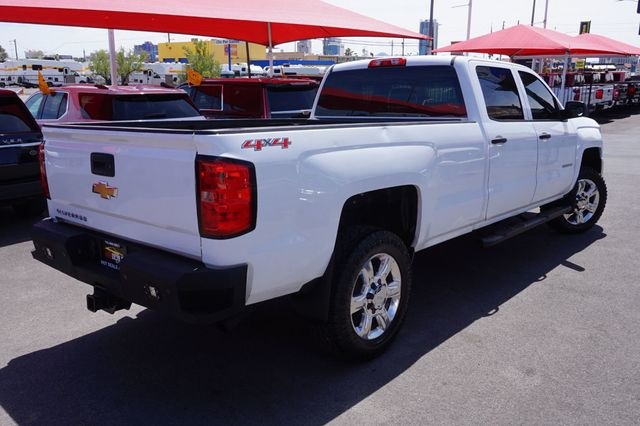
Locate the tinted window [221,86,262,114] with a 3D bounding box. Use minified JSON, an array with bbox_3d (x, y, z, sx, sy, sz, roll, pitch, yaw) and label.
[{"bbox_3d":[-1.391,-2.041,9.950,0.970,0.500,0.080,9,0,39],"label":"tinted window"}]

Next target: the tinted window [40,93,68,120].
[{"bbox_3d":[-4.058,-1.639,8.450,0.780,0.450,0.080,9,-2,39],"label":"tinted window"}]

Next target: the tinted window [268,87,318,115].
[{"bbox_3d":[-0.479,-2.041,9.950,0.090,0.500,1.330,-10,2,41],"label":"tinted window"}]

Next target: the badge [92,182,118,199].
[{"bbox_3d":[-1.180,-0.124,3.027,0.285,0.098,0.025,9,15,41],"label":"badge"}]

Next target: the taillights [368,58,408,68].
[{"bbox_3d":[0.585,-1.307,4.810,0.386,0.080,0.075,9,15,41],"label":"taillights"}]

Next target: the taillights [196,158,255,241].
[{"bbox_3d":[-0.427,-0.072,2.512,0.180,0.400,0.230,9,15,41],"label":"taillights"}]

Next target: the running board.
[{"bbox_3d":[1.916,0.085,5.125,0.170,0.090,2.080,10,15,41],"label":"running board"}]

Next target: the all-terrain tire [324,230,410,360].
[{"bbox_3d":[0.263,0.483,3.471,0.280,0.820,0.820,10,15,41],"label":"all-terrain tire"}]

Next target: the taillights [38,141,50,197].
[{"bbox_3d":[-1.776,-0.285,3.709,0.180,0.400,0.220,9,15,41],"label":"taillights"}]

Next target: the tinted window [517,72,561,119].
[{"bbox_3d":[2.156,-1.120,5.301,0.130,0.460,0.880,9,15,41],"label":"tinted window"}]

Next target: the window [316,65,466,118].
[{"bbox_3d":[0.569,-1.046,4.822,1.600,0.440,0.090,10,6,41],"label":"window"}]

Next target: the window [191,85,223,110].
[{"bbox_3d":[-2.125,-2.178,10.450,0.870,0.480,0.080,9,0,39],"label":"window"}]

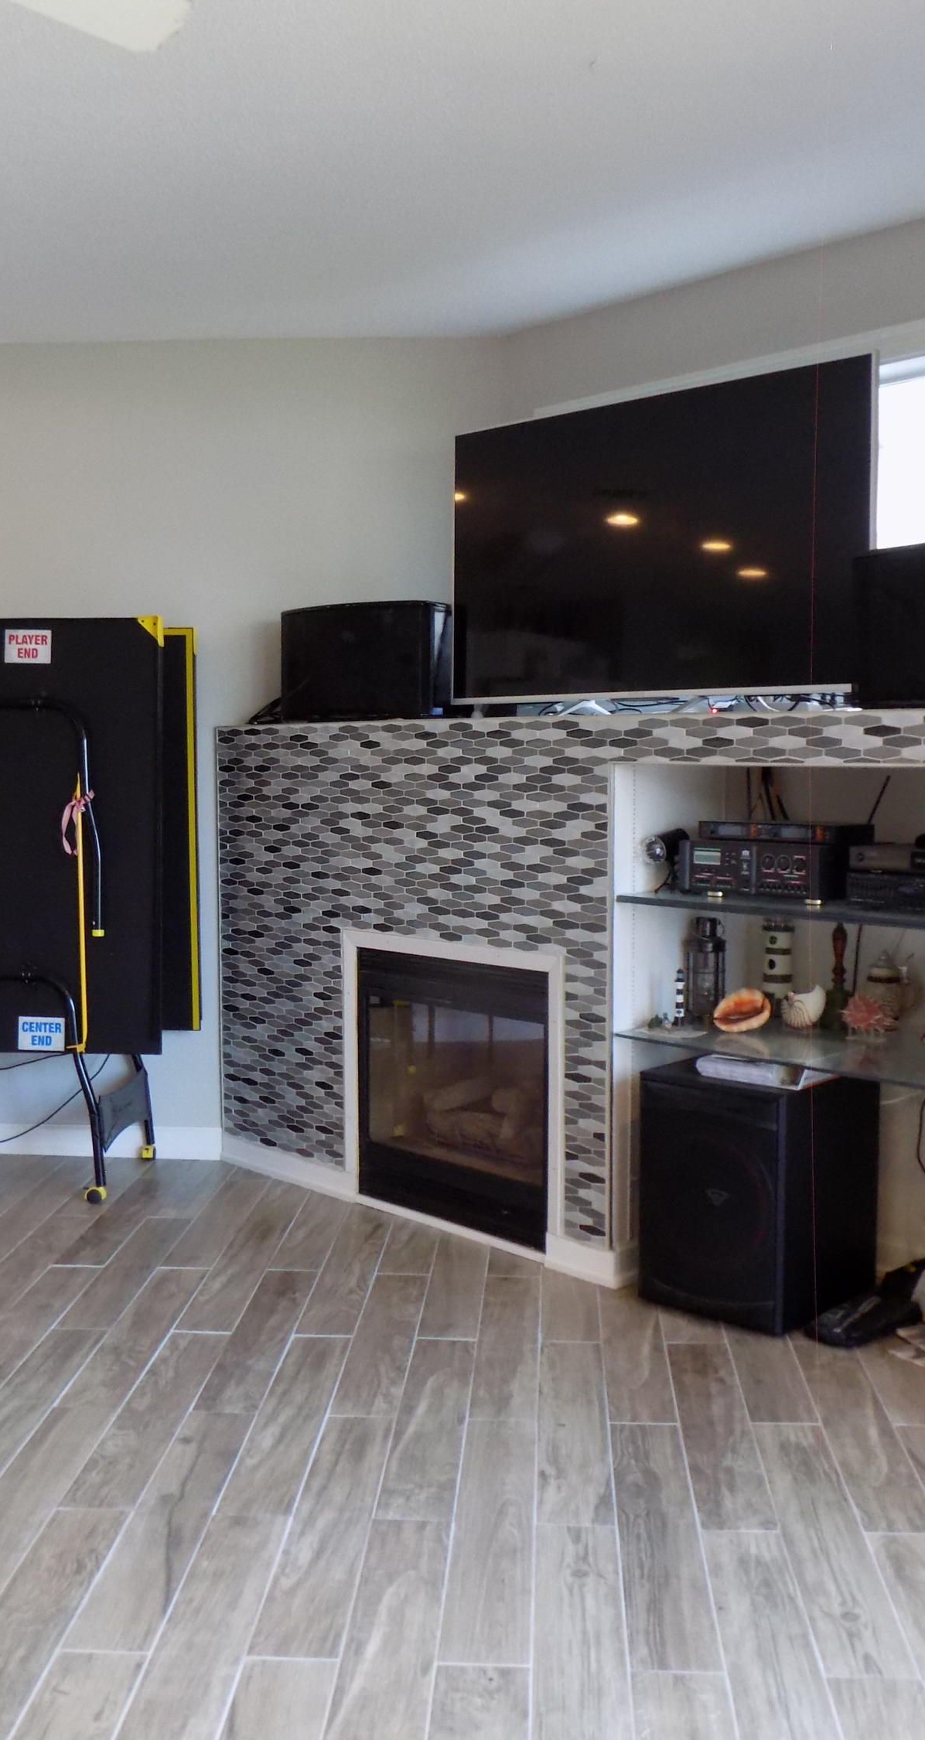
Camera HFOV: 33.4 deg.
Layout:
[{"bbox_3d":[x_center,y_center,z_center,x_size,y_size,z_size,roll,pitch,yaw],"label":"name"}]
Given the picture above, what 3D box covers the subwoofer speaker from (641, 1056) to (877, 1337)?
[{"bbox_3d":[0.797,0.829,4.122,0.422,0.606,0.496,4,5,41],"label":"subwoofer speaker"}]

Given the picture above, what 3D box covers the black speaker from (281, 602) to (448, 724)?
[{"bbox_3d":[-0.294,-0.649,4.968,0.596,0.362,0.377,3,5,34],"label":"black speaker"}]

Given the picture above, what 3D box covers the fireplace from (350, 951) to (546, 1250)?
[{"bbox_3d":[0.047,0.658,4.727,0.278,0.814,0.834,-4,6,-44],"label":"fireplace"}]

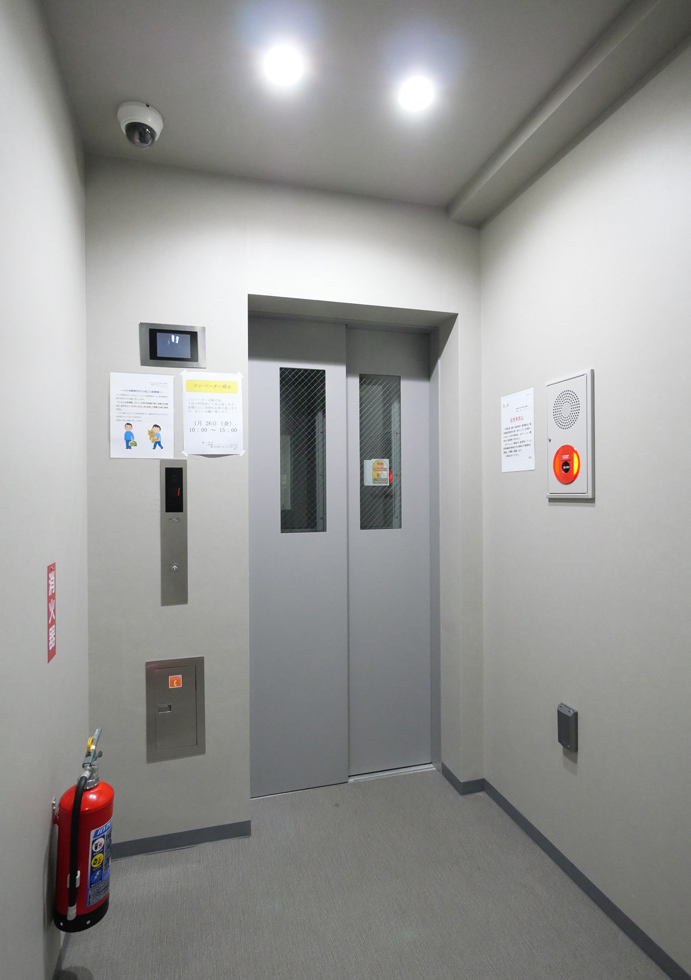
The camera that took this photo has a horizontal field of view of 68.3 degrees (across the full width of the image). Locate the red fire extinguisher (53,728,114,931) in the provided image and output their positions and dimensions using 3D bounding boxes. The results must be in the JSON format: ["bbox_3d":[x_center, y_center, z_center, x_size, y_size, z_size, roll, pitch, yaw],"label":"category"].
[{"bbox_3d":[-0.687,0.886,1.355,0.140,0.450,0.190,2,-1,-16],"label":"red fire extinguisher"}]

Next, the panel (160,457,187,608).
[{"bbox_3d":[-0.610,0.152,1.817,0.091,0.520,0.012,0,0,-16],"label":"panel"}]

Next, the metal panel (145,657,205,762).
[{"bbox_3d":[-0.601,0.783,1.811,0.199,0.353,0.015,0,0,-16],"label":"metal panel"}]

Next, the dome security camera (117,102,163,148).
[{"bbox_3d":[-0.643,-1.126,1.603,0.134,0.088,0.134,0,0,0],"label":"dome security camera"}]

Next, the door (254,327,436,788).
[{"bbox_3d":[-0.012,0.277,2.246,0.855,1.995,0.060,0,0,-16],"label":"door"}]

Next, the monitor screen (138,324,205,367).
[{"bbox_3d":[-0.613,-0.515,1.822,0.222,0.152,0.014,0,0,-16],"label":"monitor screen"}]

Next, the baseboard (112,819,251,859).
[{"bbox_3d":[-0.608,1.252,1.807,0.543,0.057,0.010,0,0,-16],"label":"baseboard"}]

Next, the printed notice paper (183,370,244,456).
[{"bbox_3d":[-0.482,-0.279,1.861,0.209,0.298,0.006,0,0,-16],"label":"printed notice paper"}]

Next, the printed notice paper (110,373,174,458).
[{"bbox_3d":[-0.713,-0.259,1.795,0.210,0.296,0.006,0,0,-16],"label":"printed notice paper"}]

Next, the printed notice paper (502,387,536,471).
[{"bbox_3d":[0.649,-0.219,1.933,0.006,0.298,0.206,0,0,-16],"label":"printed notice paper"}]

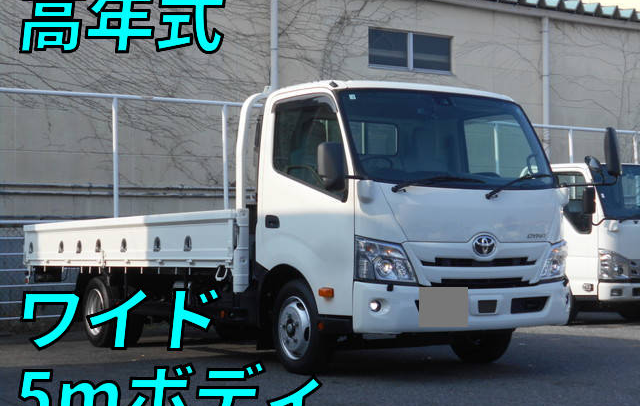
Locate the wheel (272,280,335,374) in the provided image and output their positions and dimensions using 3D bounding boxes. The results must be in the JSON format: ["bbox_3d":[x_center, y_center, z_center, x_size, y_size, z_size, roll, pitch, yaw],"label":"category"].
[{"bbox_3d":[-0.117,0.964,9.457,0.205,0.725,0.725,1,-3,-33],"label":"wheel"}]

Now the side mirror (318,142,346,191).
[{"bbox_3d":[0.086,-0.255,8.519,0.190,0.345,0.100,0,-5,-15],"label":"side mirror"}]

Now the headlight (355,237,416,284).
[{"bbox_3d":[0.474,0.403,8.670,0.400,0.340,0.230,1,-3,-33],"label":"headlight"}]

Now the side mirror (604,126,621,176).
[{"bbox_3d":[2.280,-0.394,9.510,0.090,0.375,0.190,-8,-6,31],"label":"side mirror"}]

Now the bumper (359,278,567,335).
[{"bbox_3d":[1.148,0.754,9.053,1.980,0.365,0.300,1,-3,-33],"label":"bumper"}]

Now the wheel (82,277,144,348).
[{"bbox_3d":[-2.087,1.099,12.382,0.420,0.712,0.712,1,-3,-32],"label":"wheel"}]

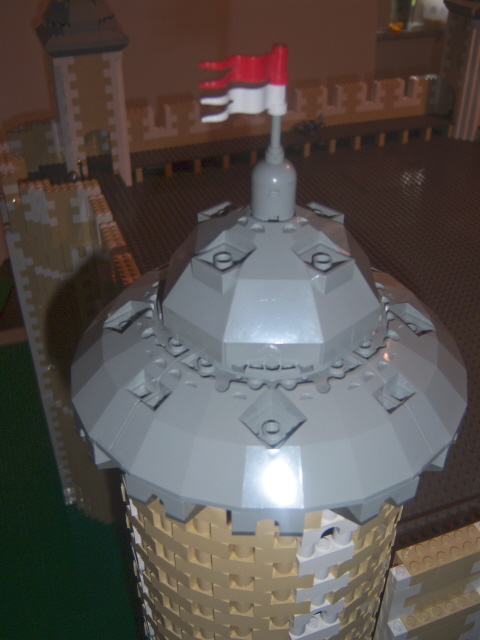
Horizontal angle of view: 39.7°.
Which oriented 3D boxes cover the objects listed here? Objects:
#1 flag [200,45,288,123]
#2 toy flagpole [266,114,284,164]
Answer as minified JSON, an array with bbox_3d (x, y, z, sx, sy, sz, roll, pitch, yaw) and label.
[{"bbox_3d":[0.001,-0.074,0.208,0.030,0.021,0.009,-13,39,-18],"label":"flag"},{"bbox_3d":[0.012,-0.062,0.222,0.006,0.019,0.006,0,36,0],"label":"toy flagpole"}]

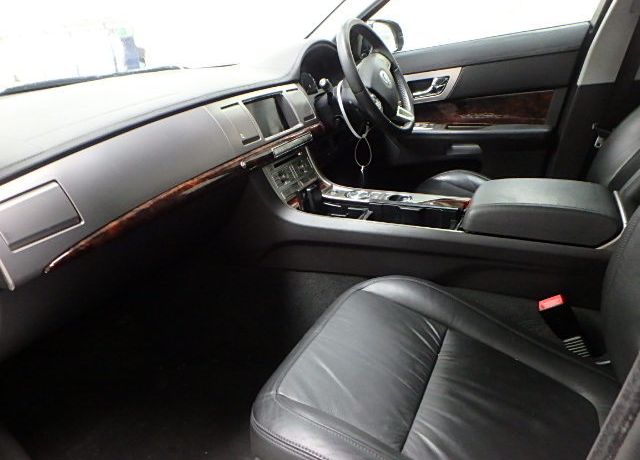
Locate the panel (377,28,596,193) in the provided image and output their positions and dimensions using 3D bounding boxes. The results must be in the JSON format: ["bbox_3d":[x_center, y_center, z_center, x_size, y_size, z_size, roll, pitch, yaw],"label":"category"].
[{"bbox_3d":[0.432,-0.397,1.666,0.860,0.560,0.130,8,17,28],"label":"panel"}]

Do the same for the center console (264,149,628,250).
[{"bbox_3d":[0.221,-0.051,1.009,0.750,0.205,0.270,8,17,28],"label":"center console"}]

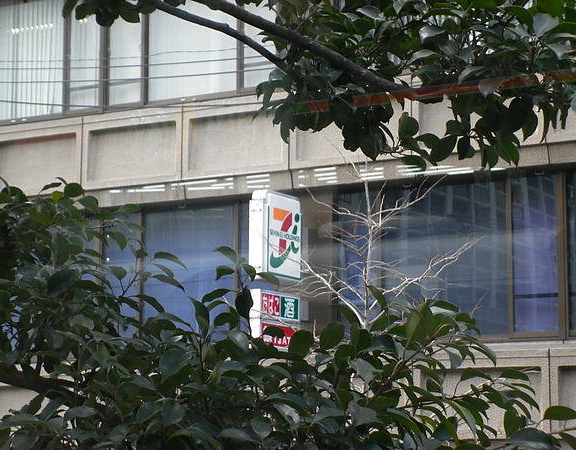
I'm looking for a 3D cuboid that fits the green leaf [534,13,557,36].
[{"bbox_3d":[0.796,-0.620,6.000,0.080,0.074,0.045,0,-8,0],"label":"green leaf"}]

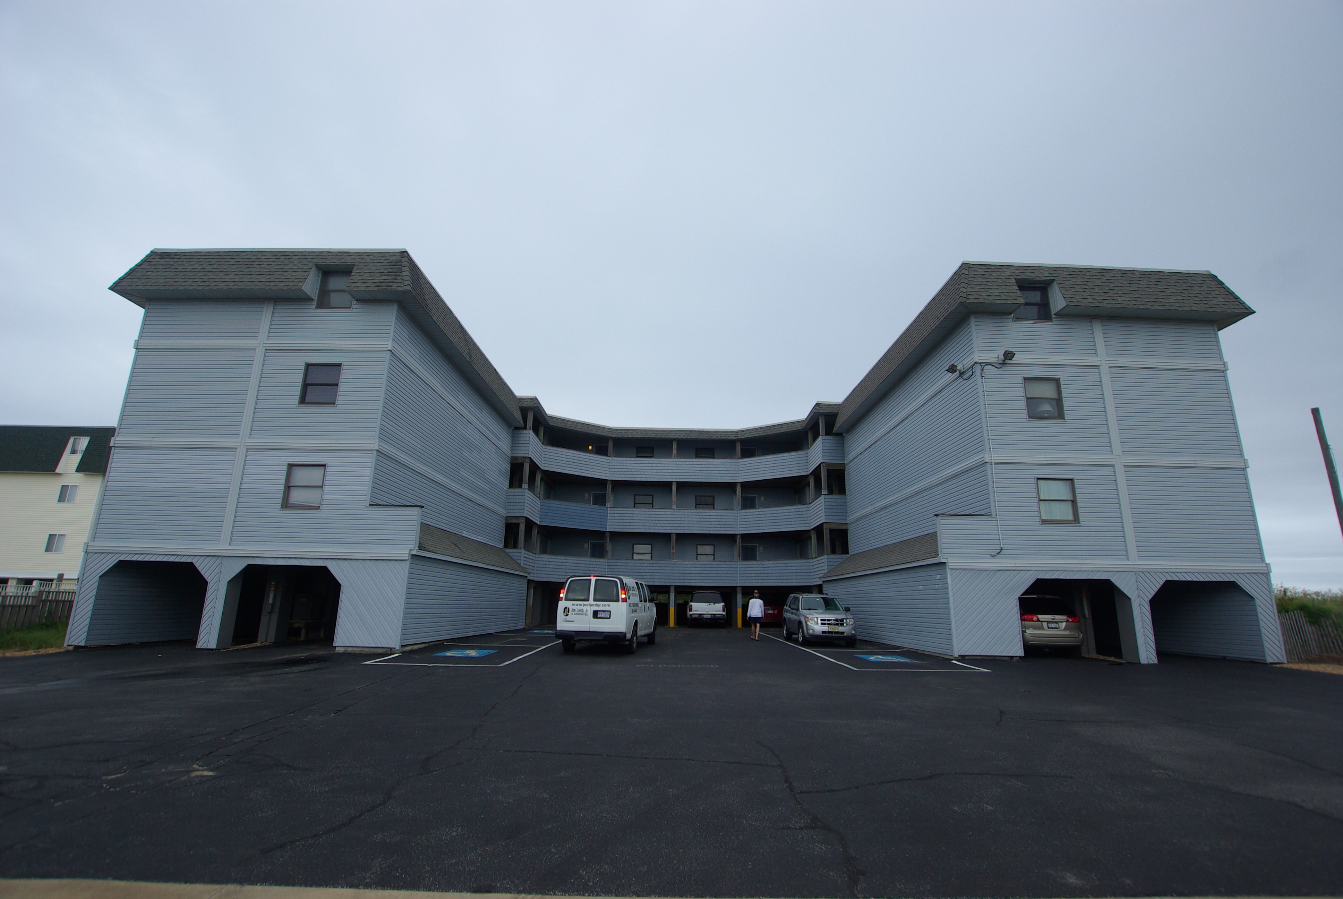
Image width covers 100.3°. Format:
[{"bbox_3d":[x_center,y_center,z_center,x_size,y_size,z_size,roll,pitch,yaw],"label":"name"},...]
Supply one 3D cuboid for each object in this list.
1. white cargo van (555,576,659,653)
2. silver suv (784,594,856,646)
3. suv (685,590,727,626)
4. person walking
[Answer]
[{"bbox_3d":[-1.760,5.141,17.589,2.020,2.100,5.700,-1,-15,7],"label":"white cargo van"},{"bbox_3d":[5.171,6.041,20.061,1.840,1.750,4.440,1,-15,1],"label":"silver suv"},{"bbox_3d":[1.967,9.163,32.077,2.020,1.920,5.300,0,-15,2],"label":"suv"},{"bbox_3d":[3.074,6.161,20.833,0.600,1.780,0.380,0,-15,3],"label":"person walking"}]

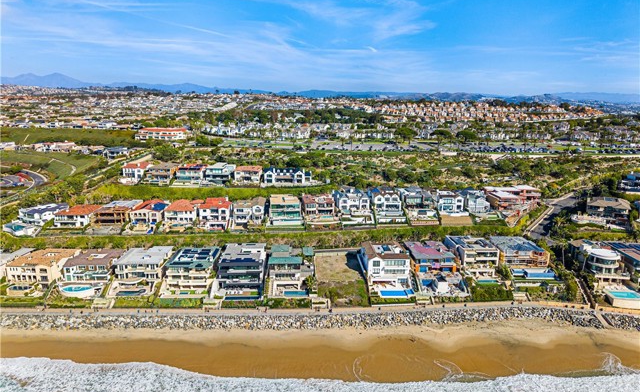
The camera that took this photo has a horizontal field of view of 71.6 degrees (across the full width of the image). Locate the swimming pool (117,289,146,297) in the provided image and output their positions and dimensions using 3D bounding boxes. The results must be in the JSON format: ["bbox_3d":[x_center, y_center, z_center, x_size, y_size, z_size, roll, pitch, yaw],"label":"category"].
[{"bbox_3d":[-69.220,36.370,164.130,10.000,1.200,4.300,0,12,-2],"label":"swimming pool"}]

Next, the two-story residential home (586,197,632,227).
[{"bbox_3d":[156.580,5.670,240.690,19.500,9.000,18.000,5,13,21],"label":"two-story residential home"}]

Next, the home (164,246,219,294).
[{"bbox_3d":[-48.580,27.990,174.560,17.300,10.500,23.000,0,12,-2],"label":"home"}]

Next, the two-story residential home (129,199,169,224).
[{"bbox_3d":[-93.272,8.924,243.095,15.300,8.500,18.500,0,13,-1],"label":"two-story residential home"}]

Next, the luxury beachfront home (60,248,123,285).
[{"bbox_3d":[-87.410,26.620,173.770,16.800,7.200,20.000,-1,12,-5],"label":"luxury beachfront home"}]

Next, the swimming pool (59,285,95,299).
[{"bbox_3d":[-92.472,36.220,170.753,11.500,1.700,5.000,0,13,0],"label":"swimming pool"}]

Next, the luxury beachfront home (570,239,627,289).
[{"bbox_3d":[118.418,28.110,188.431,13.300,11.500,21.000,1,13,6],"label":"luxury beachfront home"}]

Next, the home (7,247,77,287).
[{"bbox_3d":[-113.495,28.978,182.018,16.800,9.200,18.500,0,13,-1],"label":"home"}]

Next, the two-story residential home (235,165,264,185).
[{"bbox_3d":[-43.230,-13.950,274.820,15.200,8.000,17.000,0,12,-1],"label":"two-story residential home"}]

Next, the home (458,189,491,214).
[{"bbox_3d":[83.952,2.654,242.284,11.500,9.000,19.000,0,13,-1],"label":"home"}]

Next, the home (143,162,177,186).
[{"bbox_3d":[-98.940,-14.590,276.820,15.800,8.000,18.000,-1,12,-3],"label":"home"}]

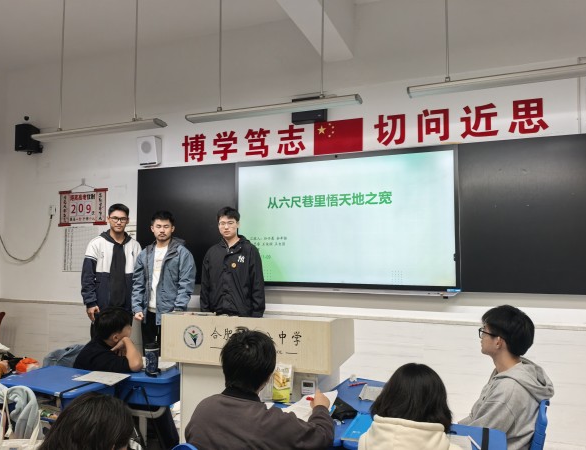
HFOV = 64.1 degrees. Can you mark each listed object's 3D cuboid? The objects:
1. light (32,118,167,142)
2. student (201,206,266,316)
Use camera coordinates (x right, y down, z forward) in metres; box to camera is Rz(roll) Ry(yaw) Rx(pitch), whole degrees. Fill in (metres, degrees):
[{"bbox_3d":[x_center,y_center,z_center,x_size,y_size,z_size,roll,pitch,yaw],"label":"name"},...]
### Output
[{"bbox_3d":[-1.583,-0.749,3.749,1.240,0.055,0.140,-1,-4,21],"label":"light"},{"bbox_3d":[-0.453,0.747,3.567,0.480,1.794,0.280,0,-3,5],"label":"student"}]

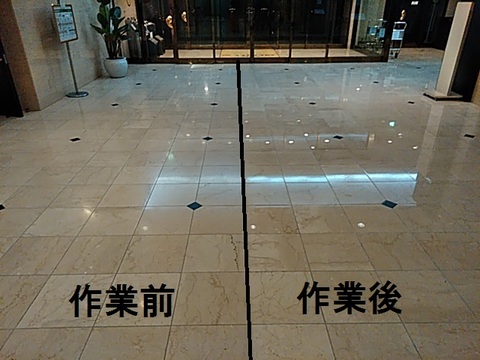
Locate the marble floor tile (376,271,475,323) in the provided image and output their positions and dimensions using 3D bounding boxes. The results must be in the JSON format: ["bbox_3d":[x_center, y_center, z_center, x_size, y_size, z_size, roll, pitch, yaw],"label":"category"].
[{"bbox_3d":[1.037,0.653,2.127,0.397,0.016,0.413,-1,26,-1],"label":"marble floor tile"}]

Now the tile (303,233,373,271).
[{"bbox_3d":[0.641,0.484,2.522,0.400,0.020,0.416,-1,26,-1],"label":"tile"}]

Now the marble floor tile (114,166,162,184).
[{"bbox_3d":[-0.984,-0.043,3.636,0.400,0.020,0.416,-1,26,-1],"label":"marble floor tile"}]

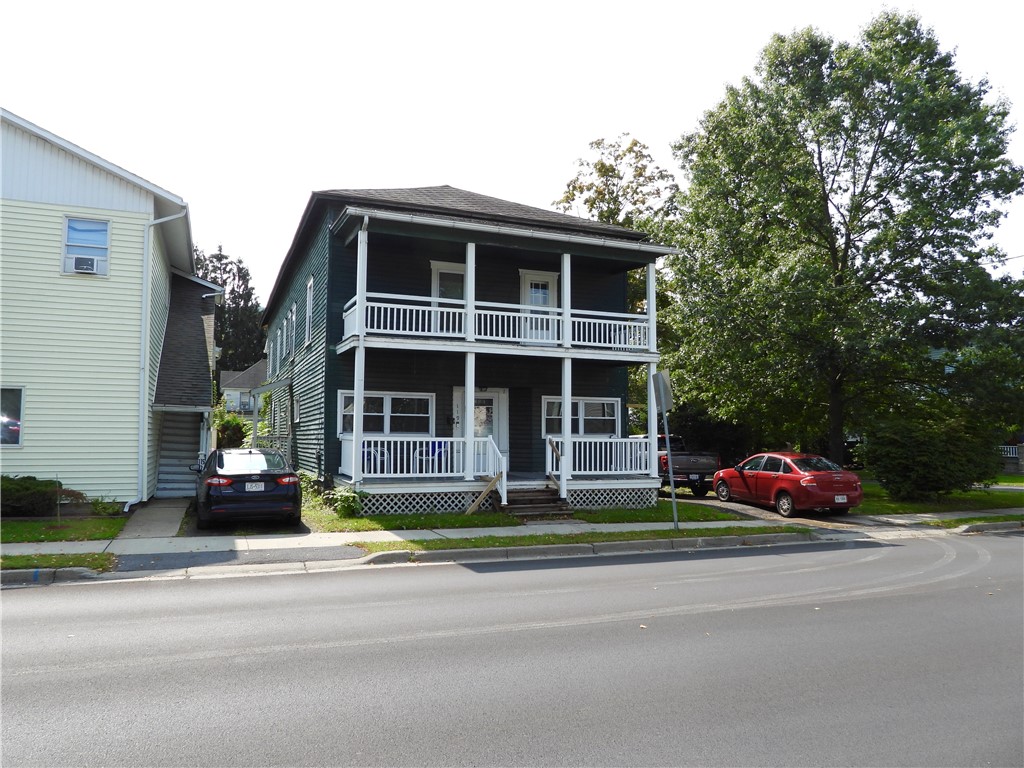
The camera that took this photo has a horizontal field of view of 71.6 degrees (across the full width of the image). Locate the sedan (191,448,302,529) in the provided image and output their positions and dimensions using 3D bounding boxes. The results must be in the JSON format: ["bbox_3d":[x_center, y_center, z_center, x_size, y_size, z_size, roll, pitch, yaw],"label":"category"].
[{"bbox_3d":[-5.640,2.105,15.030,1.900,1.470,4.870,2,-5,-24],"label":"sedan"}]

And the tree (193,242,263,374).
[{"bbox_3d":[-27.596,-3.359,68.450,7.500,20.551,7.500,2,-5,-22],"label":"tree"}]

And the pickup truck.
[{"bbox_3d":[4.880,2.790,24.700,2.080,1.950,5.880,1,-5,-14],"label":"pickup truck"}]

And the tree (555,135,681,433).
[{"bbox_3d":[5.170,-3.945,34.406,8.000,16.793,8.000,2,-5,-22],"label":"tree"}]

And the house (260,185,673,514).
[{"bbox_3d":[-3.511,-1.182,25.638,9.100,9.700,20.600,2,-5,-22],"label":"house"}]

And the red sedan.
[{"bbox_3d":[6.990,2.526,18.470,1.780,1.480,4.450,2,-5,-16],"label":"red sedan"}]

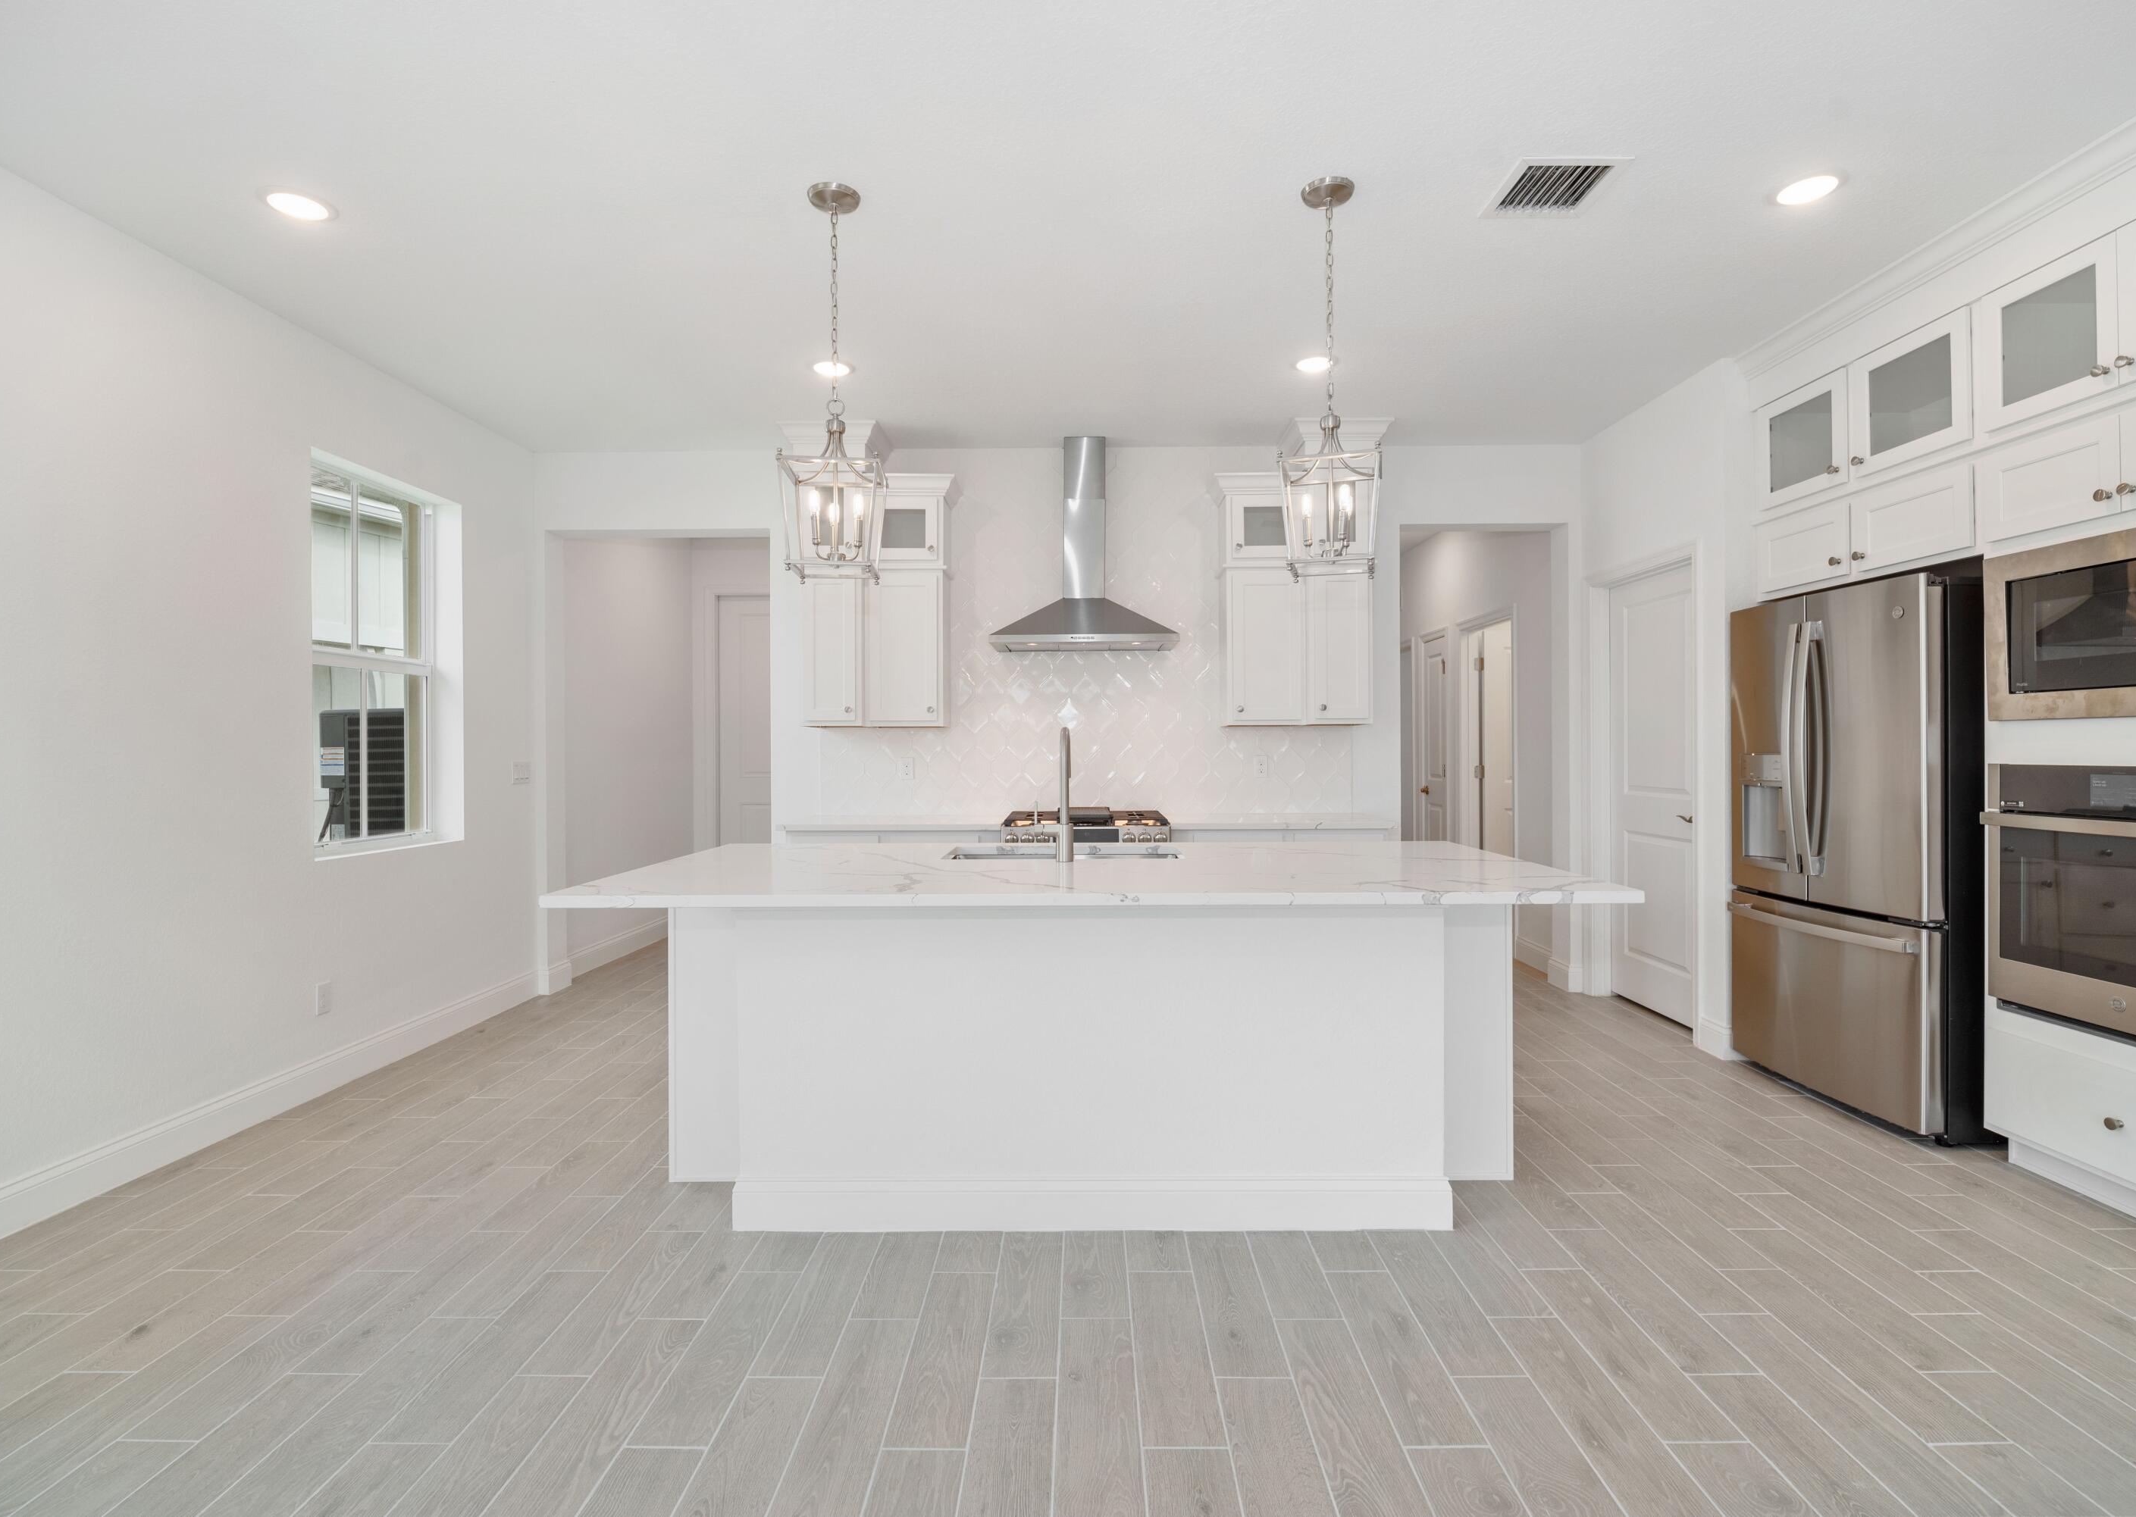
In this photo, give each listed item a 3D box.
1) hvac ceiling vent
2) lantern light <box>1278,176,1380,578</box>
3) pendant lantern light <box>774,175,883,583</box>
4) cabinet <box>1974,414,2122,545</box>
[{"bbox_3d":[1.352,-1.584,2.639,0.295,0.030,0.280,0,1,1],"label":"hvac ceiling vent"},{"bbox_3d":[0.723,-1.044,2.604,0.262,1.070,0.262,0,0,17],"label":"lantern light"},{"bbox_3d":[-0.642,-1.034,2.613,0.262,1.070,0.262,0,0,-6],"label":"pendant lantern light"},{"bbox_3d":[3.088,-0.802,2.746,0.520,0.271,0.413,0,1,1],"label":"cabinet"}]

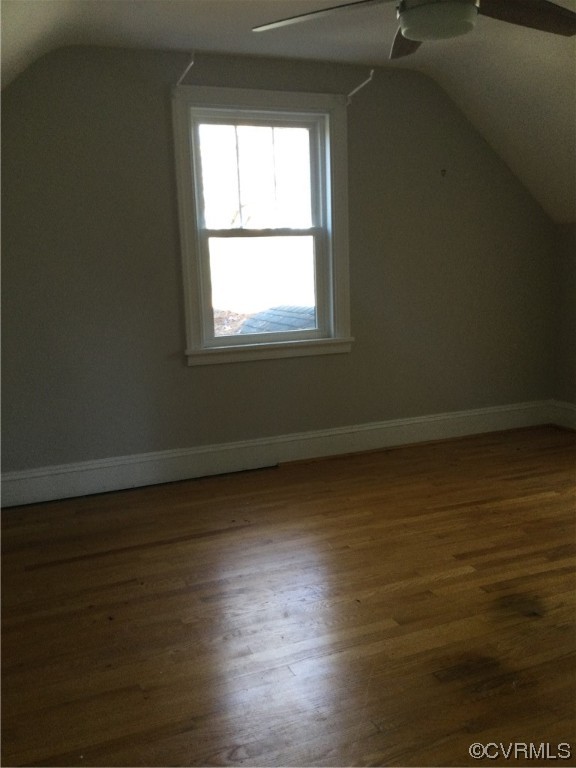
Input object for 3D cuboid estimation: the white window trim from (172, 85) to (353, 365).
[{"bbox_3d":[-0.120,-0.907,4.027,1.082,1.537,0.100,-6,10,-21],"label":"white window trim"}]

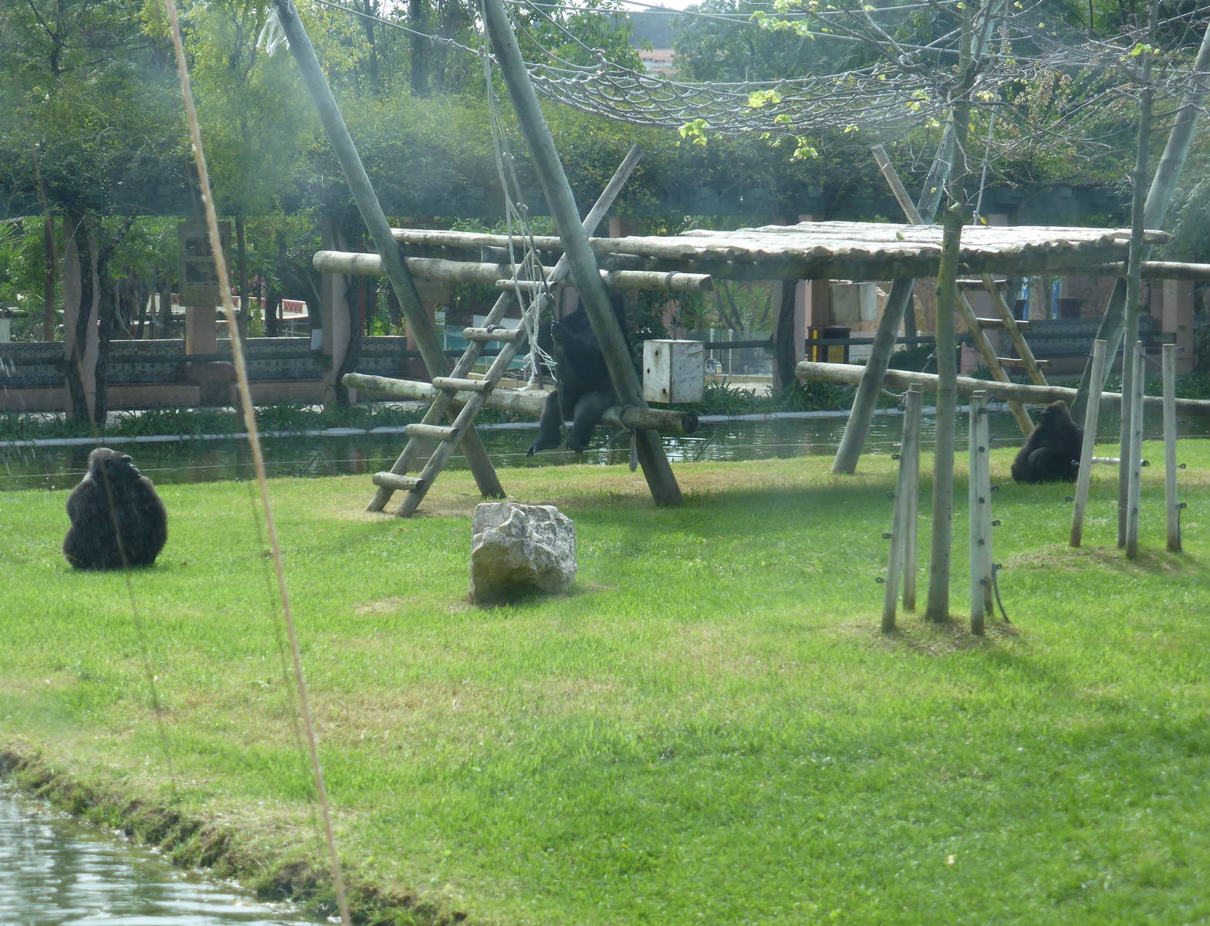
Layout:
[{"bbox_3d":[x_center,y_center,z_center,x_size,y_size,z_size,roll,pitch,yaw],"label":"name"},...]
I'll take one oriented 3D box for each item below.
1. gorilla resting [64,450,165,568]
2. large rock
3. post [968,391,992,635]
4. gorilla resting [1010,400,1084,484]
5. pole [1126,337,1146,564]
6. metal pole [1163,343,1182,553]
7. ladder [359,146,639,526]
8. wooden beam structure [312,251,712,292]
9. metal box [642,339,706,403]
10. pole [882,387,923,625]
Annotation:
[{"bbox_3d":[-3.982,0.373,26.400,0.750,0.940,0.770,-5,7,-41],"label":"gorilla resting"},{"bbox_3d":[-0.629,0.707,24.900,0.790,0.740,0.680,0,6,-6],"label":"large rock"},{"bbox_3d":[2.630,0.361,22.917,0.087,1.727,0.087,-1,6,0],"label":"post"},{"bbox_3d":[4.511,-0.211,33.000,0.700,0.830,0.600,-2,6,-22],"label":"gorilla resting"},{"bbox_3d":[4.403,-0.109,26.913,0.090,1.808,0.090,1,6,0],"label":"pole"},{"bbox_3d":[4.727,-0.126,27.115,0.090,1.757,0.090,-2,6,0],"label":"metal pole"},{"bbox_3d":[-0.908,-1.293,30.173,0.660,4.295,0.220,7,-31,50],"label":"ladder"},{"bbox_3d":[-0.994,-1.844,31.200,5.298,0.185,0.185,6,8,43],"label":"wooden beam structure"},{"bbox_3d":[0.627,-0.828,29.700,0.395,0.555,0.395,-4,7,-39],"label":"metal box"},{"bbox_3d":[2.096,0.333,22.917,0.092,1.735,0.092,5,6,0],"label":"pole"}]

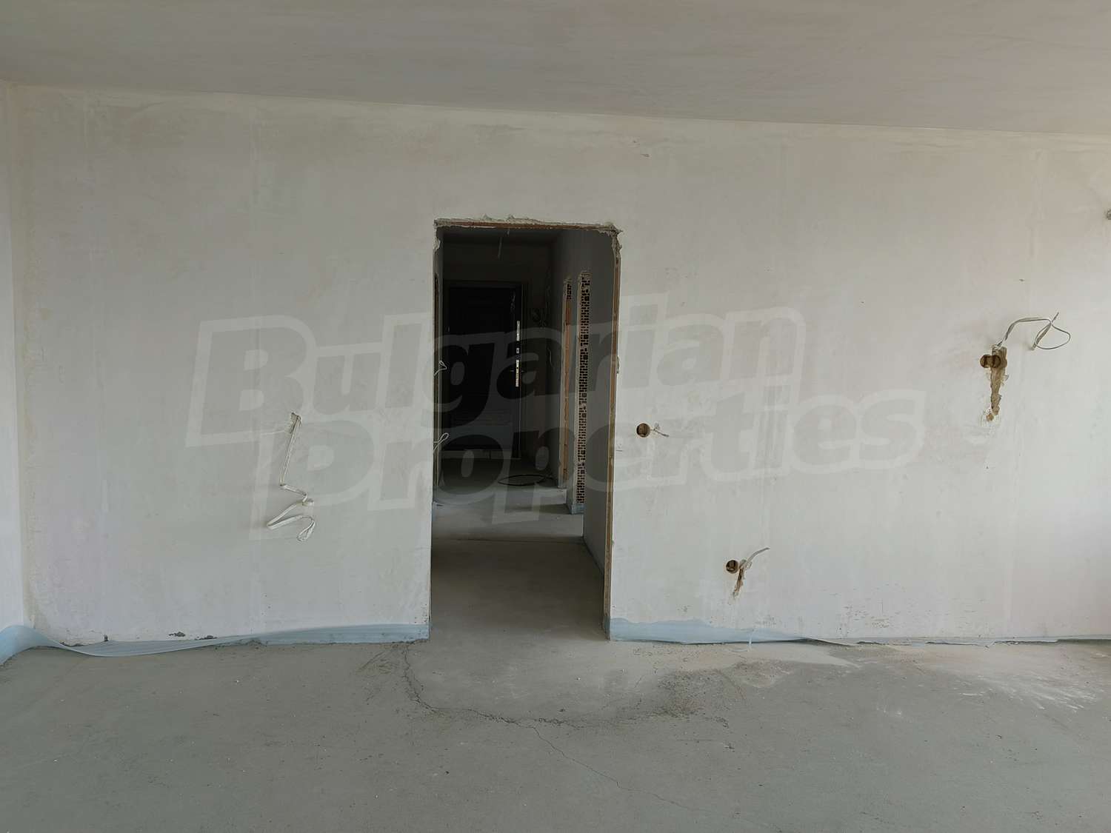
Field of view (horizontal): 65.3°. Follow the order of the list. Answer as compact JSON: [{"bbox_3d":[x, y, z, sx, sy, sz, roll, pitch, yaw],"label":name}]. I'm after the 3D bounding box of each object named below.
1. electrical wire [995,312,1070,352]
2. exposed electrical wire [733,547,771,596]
[{"bbox_3d":[2.465,-0.436,4.470,0.400,0.190,0.100,1,5,-5],"label":"electrical wire"},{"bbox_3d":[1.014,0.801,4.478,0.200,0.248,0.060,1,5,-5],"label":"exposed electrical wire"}]

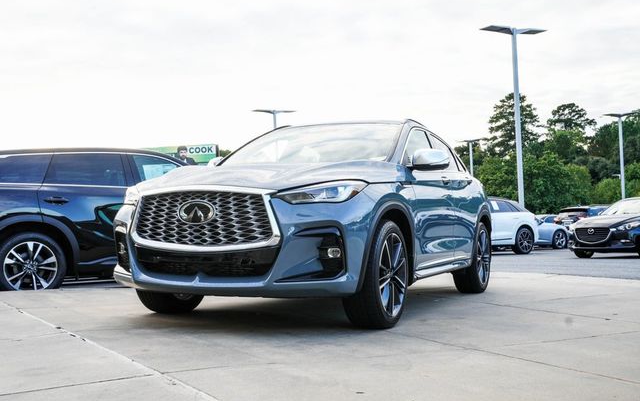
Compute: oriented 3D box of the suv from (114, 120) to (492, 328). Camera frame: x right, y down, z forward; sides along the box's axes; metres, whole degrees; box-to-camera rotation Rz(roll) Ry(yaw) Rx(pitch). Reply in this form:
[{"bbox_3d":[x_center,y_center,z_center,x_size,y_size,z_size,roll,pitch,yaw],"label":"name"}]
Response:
[{"bbox_3d":[0.255,0.094,6.768,1.940,1.620,4.730,0,-1,25],"label":"suv"}]

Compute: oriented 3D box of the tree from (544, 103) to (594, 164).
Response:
[{"bbox_3d":[28.619,-4.146,84.827,5.900,13.800,5.900,-2,-1,0],"label":"tree"}]

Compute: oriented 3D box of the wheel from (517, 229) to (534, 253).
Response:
[{"bbox_3d":[5.928,1.196,21.915,0.770,0.770,0.270,-1,-2,-32],"label":"wheel"}]

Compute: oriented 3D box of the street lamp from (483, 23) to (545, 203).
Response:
[{"bbox_3d":[6.775,-2.082,25.505,2.400,7.600,0.550,-1,-2,-28],"label":"street lamp"}]

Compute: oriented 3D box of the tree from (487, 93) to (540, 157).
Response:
[{"bbox_3d":[22.264,-4.685,84.812,6.400,15.000,6.400,-2,-1,0],"label":"tree"}]

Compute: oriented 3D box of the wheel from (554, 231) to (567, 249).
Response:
[{"bbox_3d":[8.175,1.349,25.611,0.650,0.650,0.230,-1,-1,-15],"label":"wheel"}]

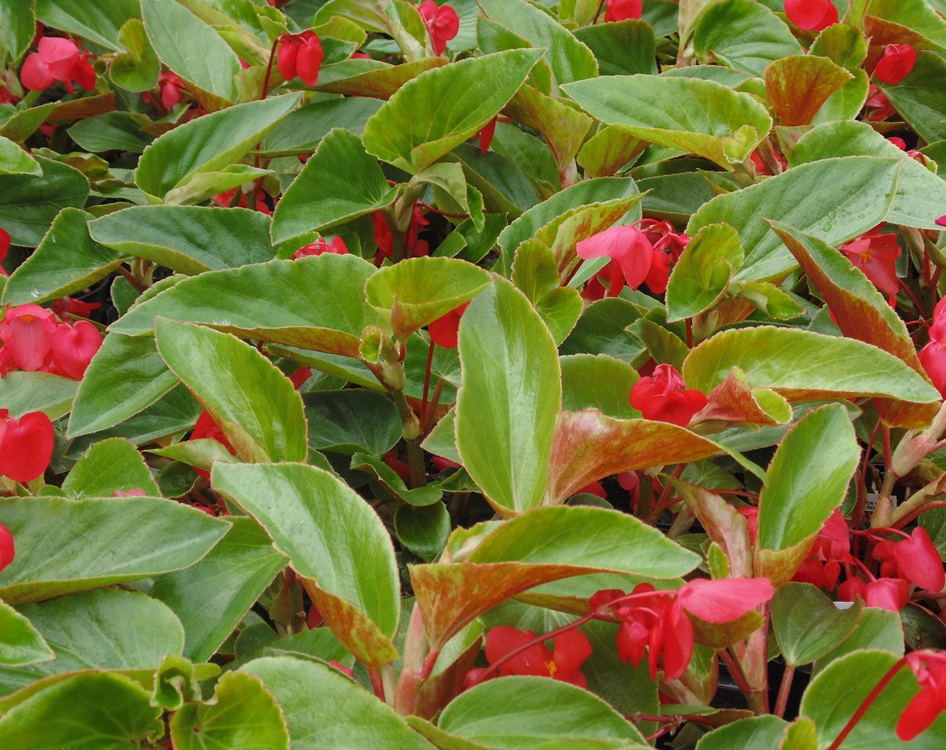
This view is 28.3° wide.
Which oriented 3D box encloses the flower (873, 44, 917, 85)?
[{"bbox_3d":[0.256,-0.189,1.140,0.025,0.021,0.016,4,22,11],"label":"flower"}]

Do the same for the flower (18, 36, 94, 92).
[{"bbox_3d":[-0.288,-0.215,1.300,0.046,0.034,0.032,10,37,13],"label":"flower"}]

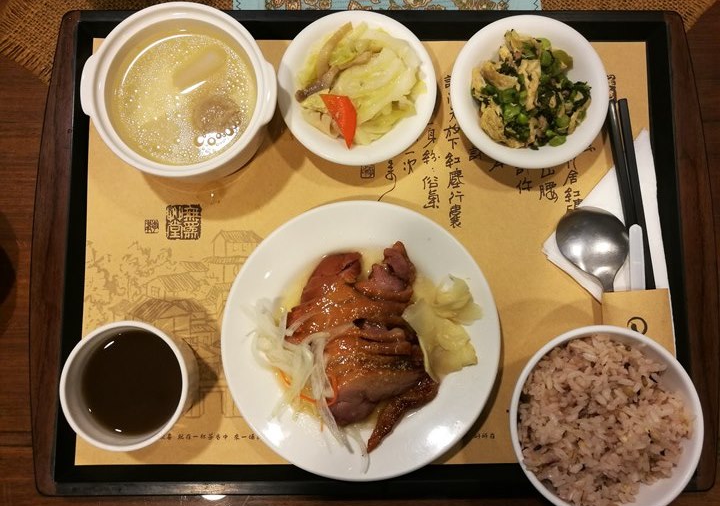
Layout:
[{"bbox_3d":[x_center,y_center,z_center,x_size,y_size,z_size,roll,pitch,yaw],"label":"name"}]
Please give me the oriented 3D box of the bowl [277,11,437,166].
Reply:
[{"bbox_3d":[-0.002,-0.108,0.387,0.105,0.033,0.105,0,86,-1],"label":"bowl"}]

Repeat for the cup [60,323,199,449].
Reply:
[{"bbox_3d":[-0.141,0.081,0.361,0.077,0.053,0.077,0,86,-1],"label":"cup"}]

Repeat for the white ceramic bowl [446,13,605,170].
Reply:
[{"bbox_3d":[0.112,-0.106,0.388,0.105,0.033,0.105,0,86,-1],"label":"white ceramic bowl"}]

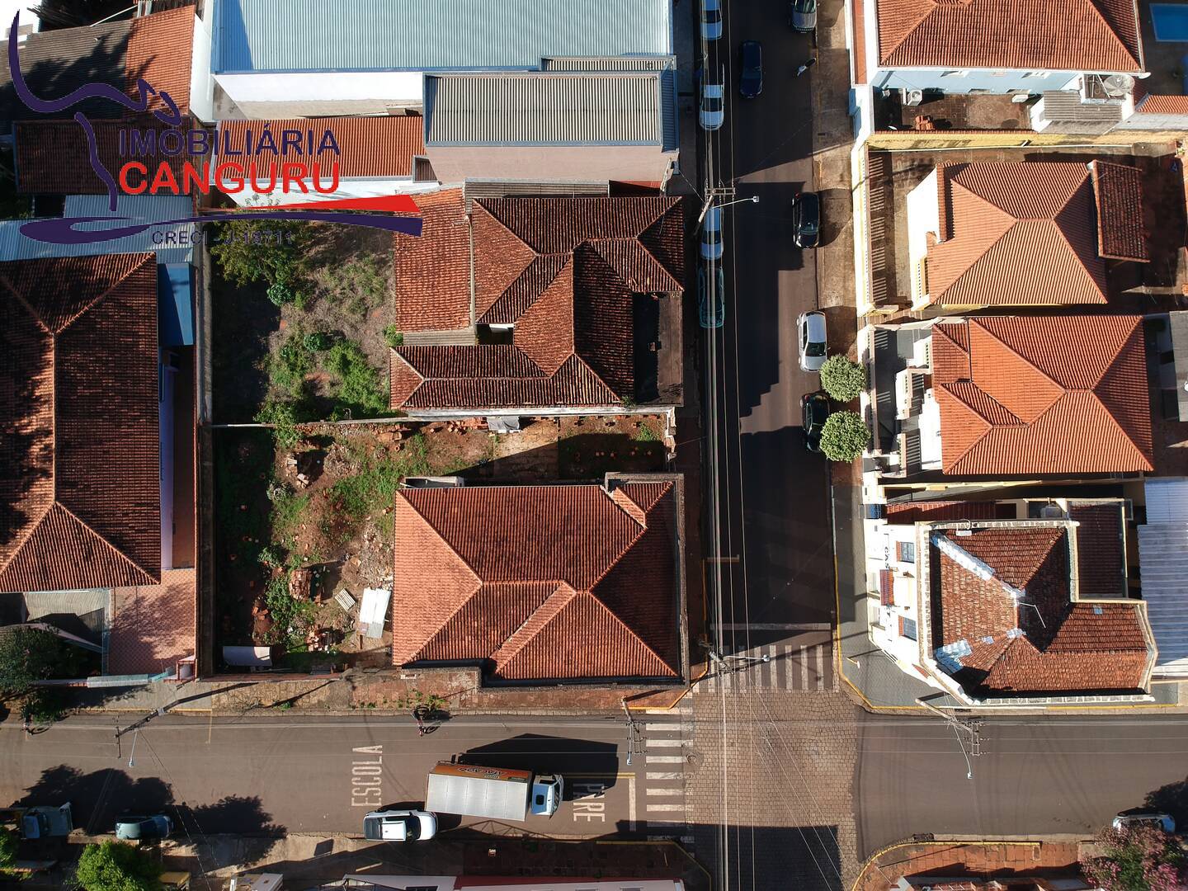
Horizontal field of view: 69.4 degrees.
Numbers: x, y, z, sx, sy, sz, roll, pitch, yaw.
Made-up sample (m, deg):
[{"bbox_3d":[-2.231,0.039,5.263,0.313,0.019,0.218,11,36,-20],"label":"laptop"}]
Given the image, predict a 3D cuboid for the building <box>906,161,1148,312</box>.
[{"bbox_3d":[29.878,-14.204,58.383,14.969,5.300,9.697,0,87,-3],"label":"building"}]

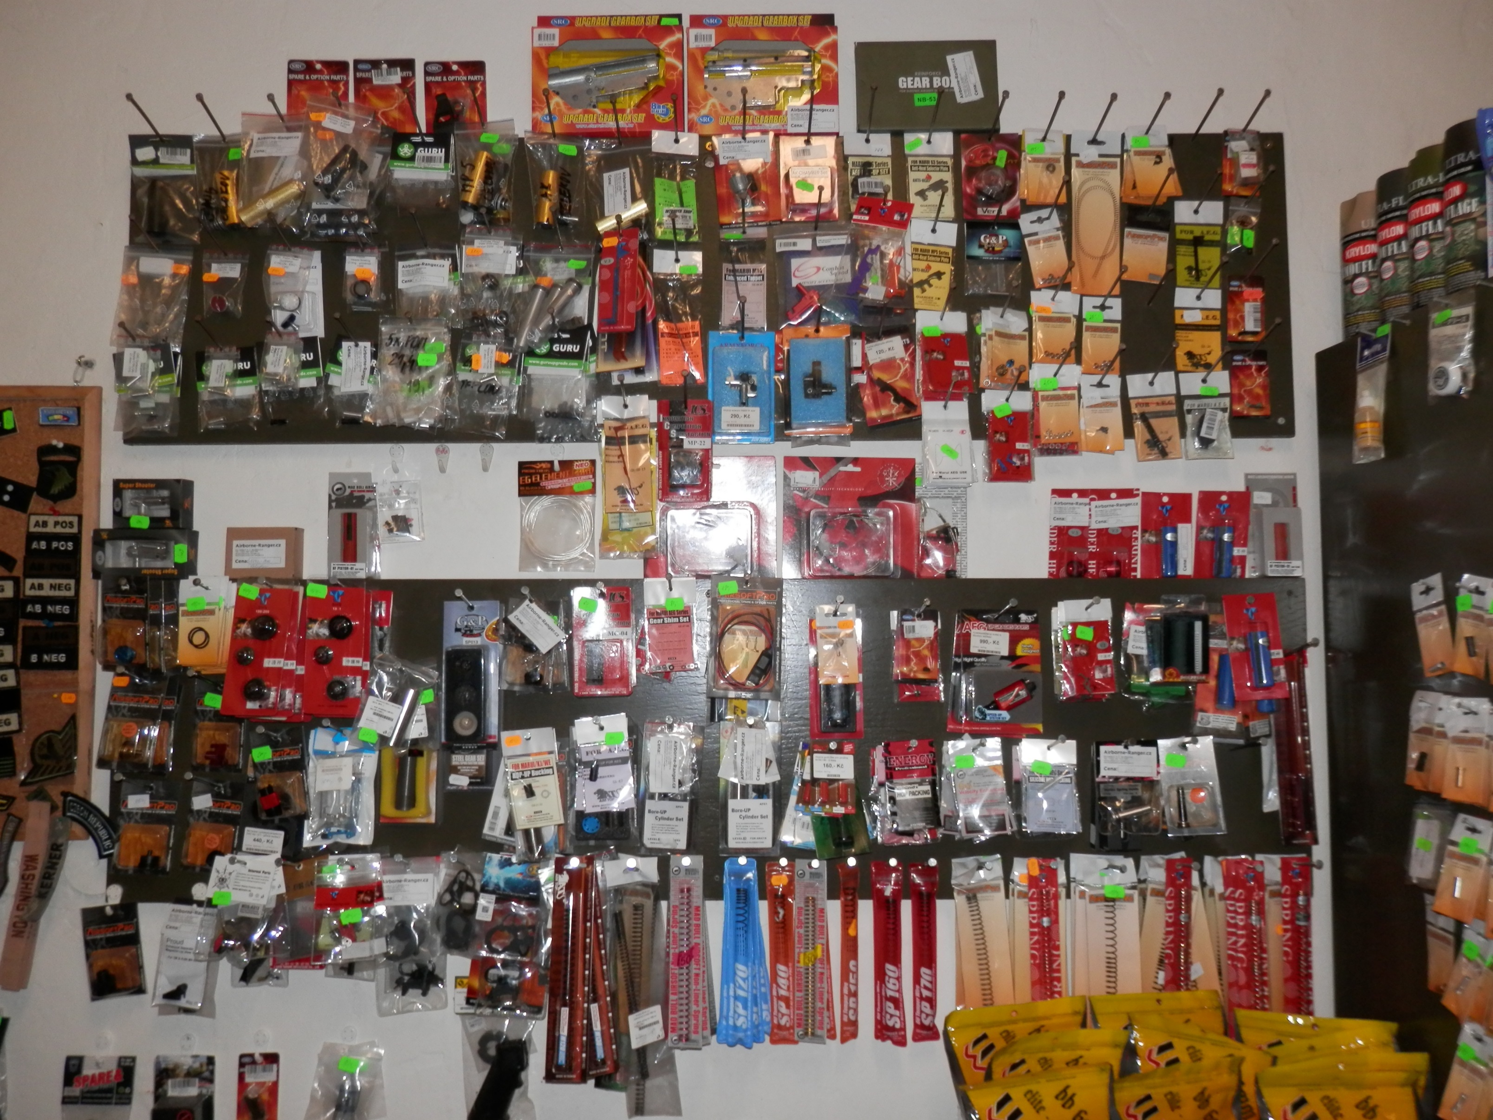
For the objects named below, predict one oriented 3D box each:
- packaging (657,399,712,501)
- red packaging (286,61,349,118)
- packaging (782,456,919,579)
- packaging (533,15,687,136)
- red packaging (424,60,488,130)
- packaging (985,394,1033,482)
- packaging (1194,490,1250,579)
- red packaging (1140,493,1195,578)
[{"bbox_3d":[-0.077,-0.139,1.358,0.069,0.129,0.018,0,-4,0],"label":"packaging"},{"bbox_3d":[-0.567,-0.605,1.422,0.082,0.116,0.022,0,-4,0],"label":"red packaging"},{"bbox_3d":[0.134,-0.052,1.385,0.174,0.165,0.030,0,-4,0],"label":"packaging"},{"bbox_3d":[-0.177,-0.631,1.412,0.195,0.168,0.044,0,-4,0],"label":"packaging"},{"bbox_3d":[-0.385,-0.604,1.422,0.083,0.116,0.022,0,-4,0],"label":"red packaging"},{"bbox_3d":[0.333,-0.156,1.366,0.063,0.116,0.014,0,-4,0],"label":"packaging"},{"bbox_3d":[0.617,-0.027,1.388,0.067,0.124,0.024,3,-4,0],"label":"packaging"},{"bbox_3d":[0.545,-0.026,1.387,0.067,0.124,0.024,0,-4,0],"label":"red packaging"}]

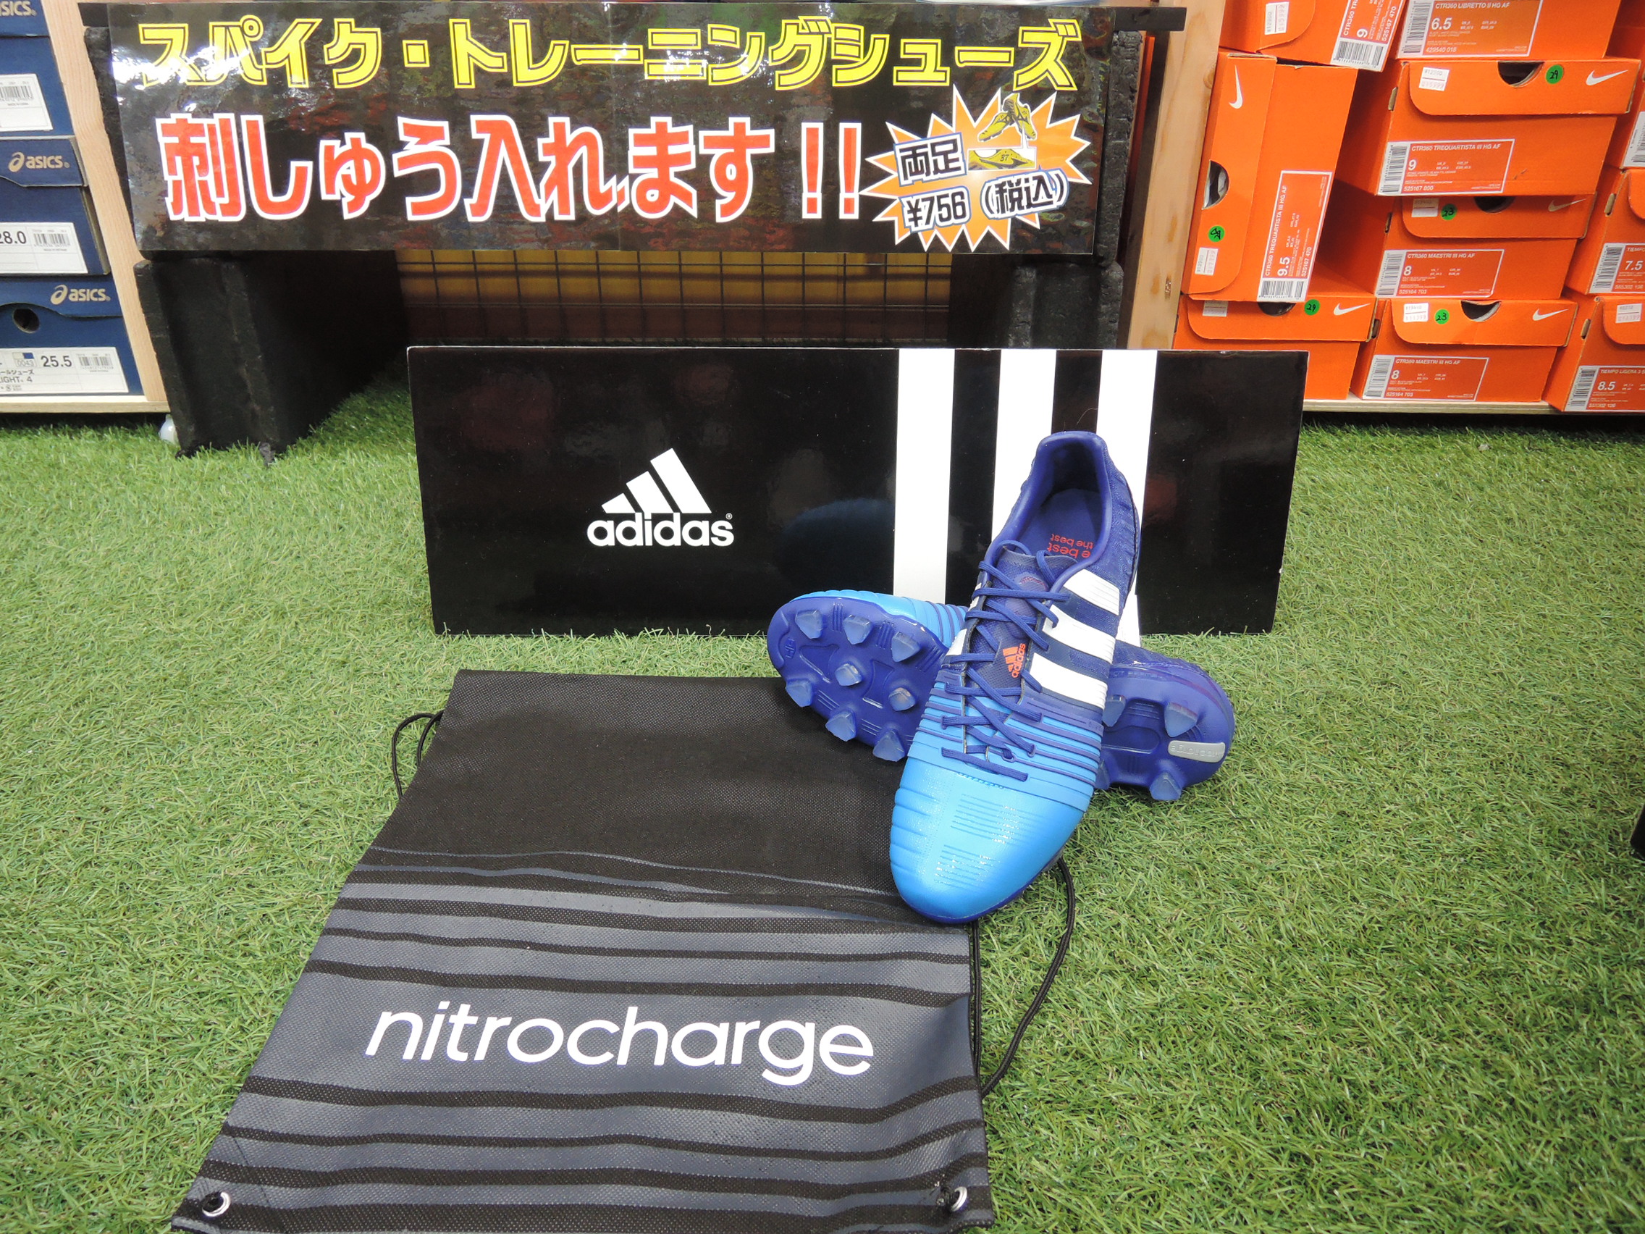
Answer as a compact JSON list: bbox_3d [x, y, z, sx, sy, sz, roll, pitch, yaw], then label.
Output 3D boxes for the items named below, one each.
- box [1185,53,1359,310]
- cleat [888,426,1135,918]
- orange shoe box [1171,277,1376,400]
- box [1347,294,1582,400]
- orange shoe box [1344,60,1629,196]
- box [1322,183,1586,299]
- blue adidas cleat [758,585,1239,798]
[{"bbox_3d":[0.485,-0.519,1.329,0.124,0.234,0.335,5,26,6],"label":"box"},{"bbox_3d":[0.107,0.027,0.613,0.102,0.109,0.285,9,51,26],"label":"cleat"},{"bbox_3d":[0.505,-0.371,1.420,0.210,0.114,0.335,1,26,1],"label":"orange shoe box"},{"bbox_3d":[0.727,-0.366,1.416,0.206,0.110,0.335,2,26,3],"label":"box"},{"bbox_3d":[0.706,-0.568,1.310,0.229,0.124,0.335,2,26,3],"label":"orange shoe box"},{"bbox_3d":[0.739,-0.478,1.393,0.204,0.111,0.335,3,26,5],"label":"box"},{"bbox_3d":[0.108,0.039,0.716,0.285,0.102,0.109,11,17,14],"label":"blue adidas cleat"}]

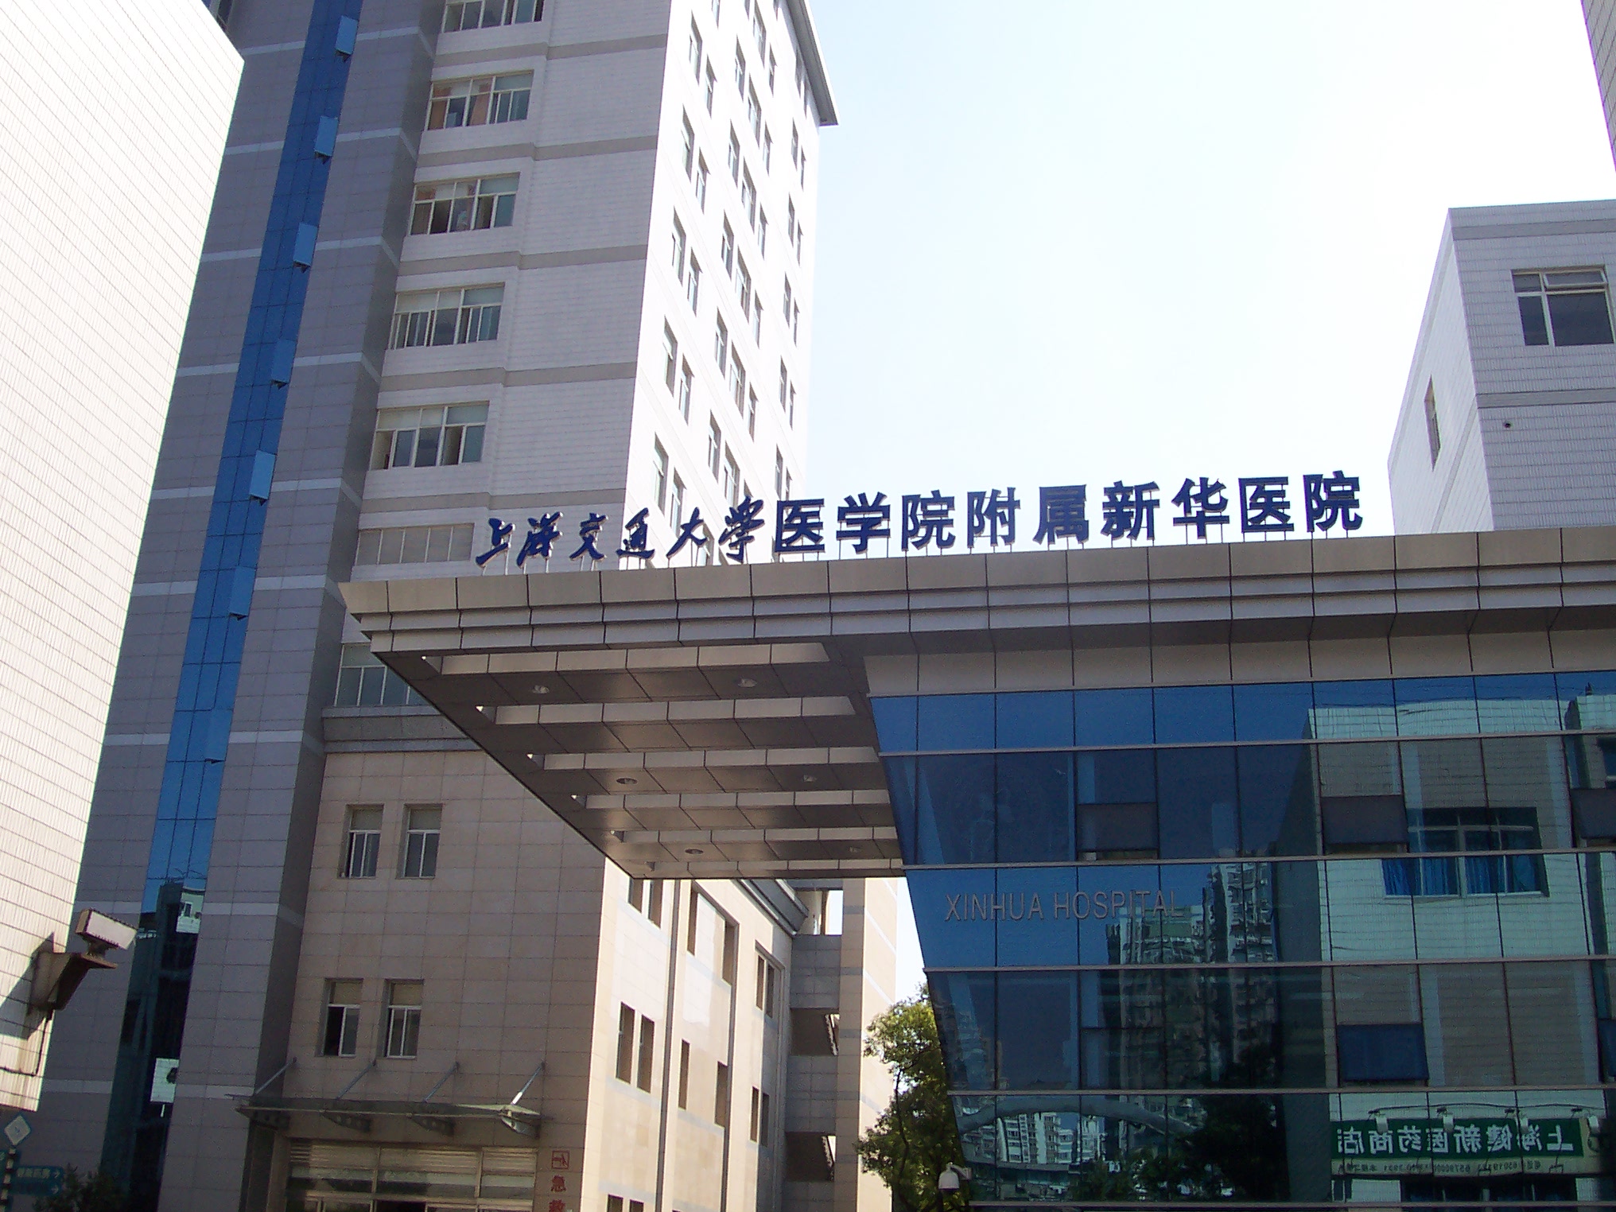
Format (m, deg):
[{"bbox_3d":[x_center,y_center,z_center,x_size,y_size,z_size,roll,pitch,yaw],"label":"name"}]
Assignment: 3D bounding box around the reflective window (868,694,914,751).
[{"bbox_3d":[1.438,2.017,29.209,0.822,1.011,0.120,-2,-22,9],"label":"reflective window"}]

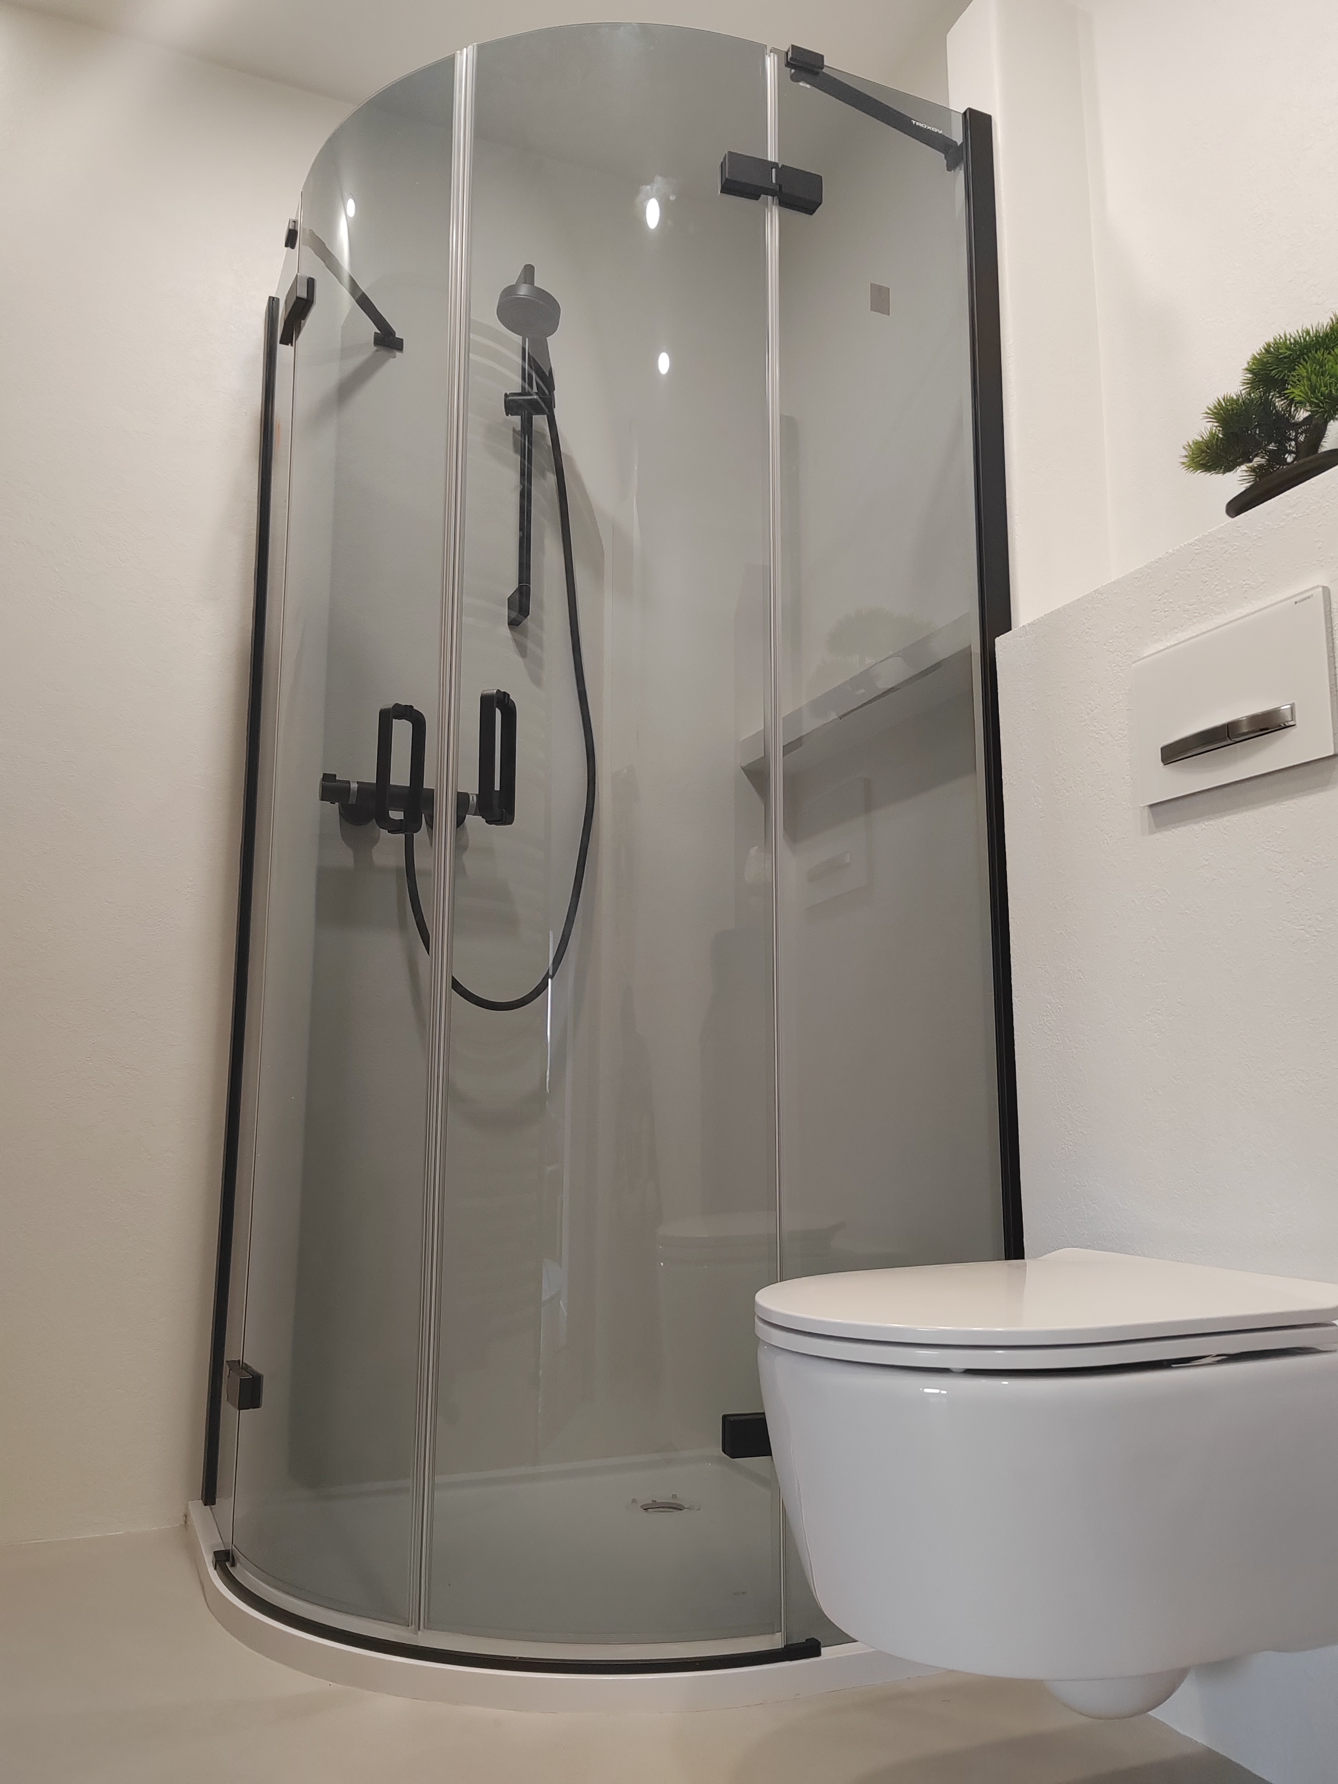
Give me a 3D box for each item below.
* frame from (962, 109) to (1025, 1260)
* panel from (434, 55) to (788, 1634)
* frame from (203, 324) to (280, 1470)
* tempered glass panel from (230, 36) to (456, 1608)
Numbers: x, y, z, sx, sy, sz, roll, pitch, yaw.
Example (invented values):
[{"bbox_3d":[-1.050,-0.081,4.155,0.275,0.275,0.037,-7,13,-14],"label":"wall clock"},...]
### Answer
[{"bbox_3d":[0.423,-0.120,1.777,0.038,1.950,0.020,4,-10,-22],"label":"frame"},{"bbox_3d":[-0.071,-0.151,1.645,0.397,1.935,0.044,0,-9,1],"label":"panel"},{"bbox_3d":[-0.682,-0.052,2.227,0.020,1.950,0.038,4,-10,-22],"label":"frame"},{"bbox_3d":[-0.426,-0.130,1.790,0.397,1.935,0.044,-9,-13,43],"label":"tempered glass panel"}]

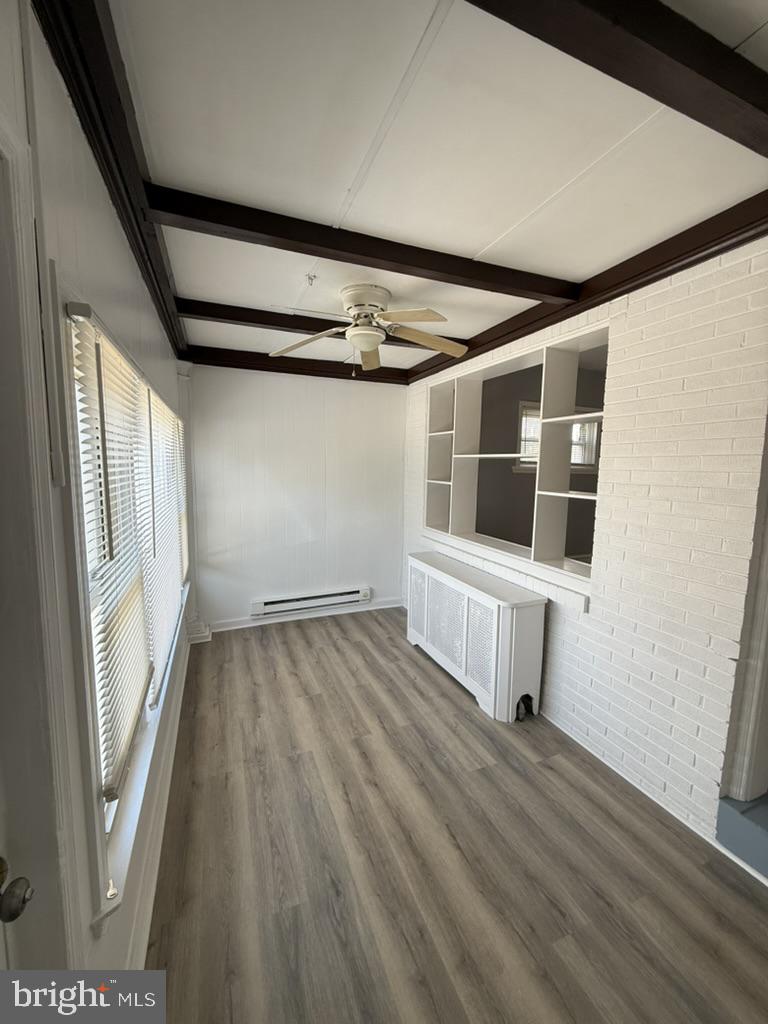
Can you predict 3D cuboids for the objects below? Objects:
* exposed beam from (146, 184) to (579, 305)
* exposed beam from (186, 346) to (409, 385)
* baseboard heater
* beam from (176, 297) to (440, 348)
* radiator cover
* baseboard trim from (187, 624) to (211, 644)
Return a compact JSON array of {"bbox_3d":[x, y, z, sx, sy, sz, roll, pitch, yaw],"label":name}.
[{"bbox_3d":[0.092,-1.138,1.861,2.002,0.092,0.089,-2,7,-22],"label":"exposed beam"},{"bbox_3d":[-0.694,-1.347,3.835,2.017,0.151,0.062,-2,7,-22],"label":"exposed beam"},{"bbox_3d":[-0.692,0.892,4.088,1.177,0.157,0.074,-2,7,-22],"label":"baseboard heater"},{"bbox_3d":[-0.318,-1.262,2.887,2.007,0.092,0.089,-2,7,-22],"label":"beam"},{"bbox_3d":[0.589,0.823,3.100,0.320,0.755,1.374,-2,7,-22],"label":"radiator cover"},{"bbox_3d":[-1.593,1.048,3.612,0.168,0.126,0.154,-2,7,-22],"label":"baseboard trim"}]

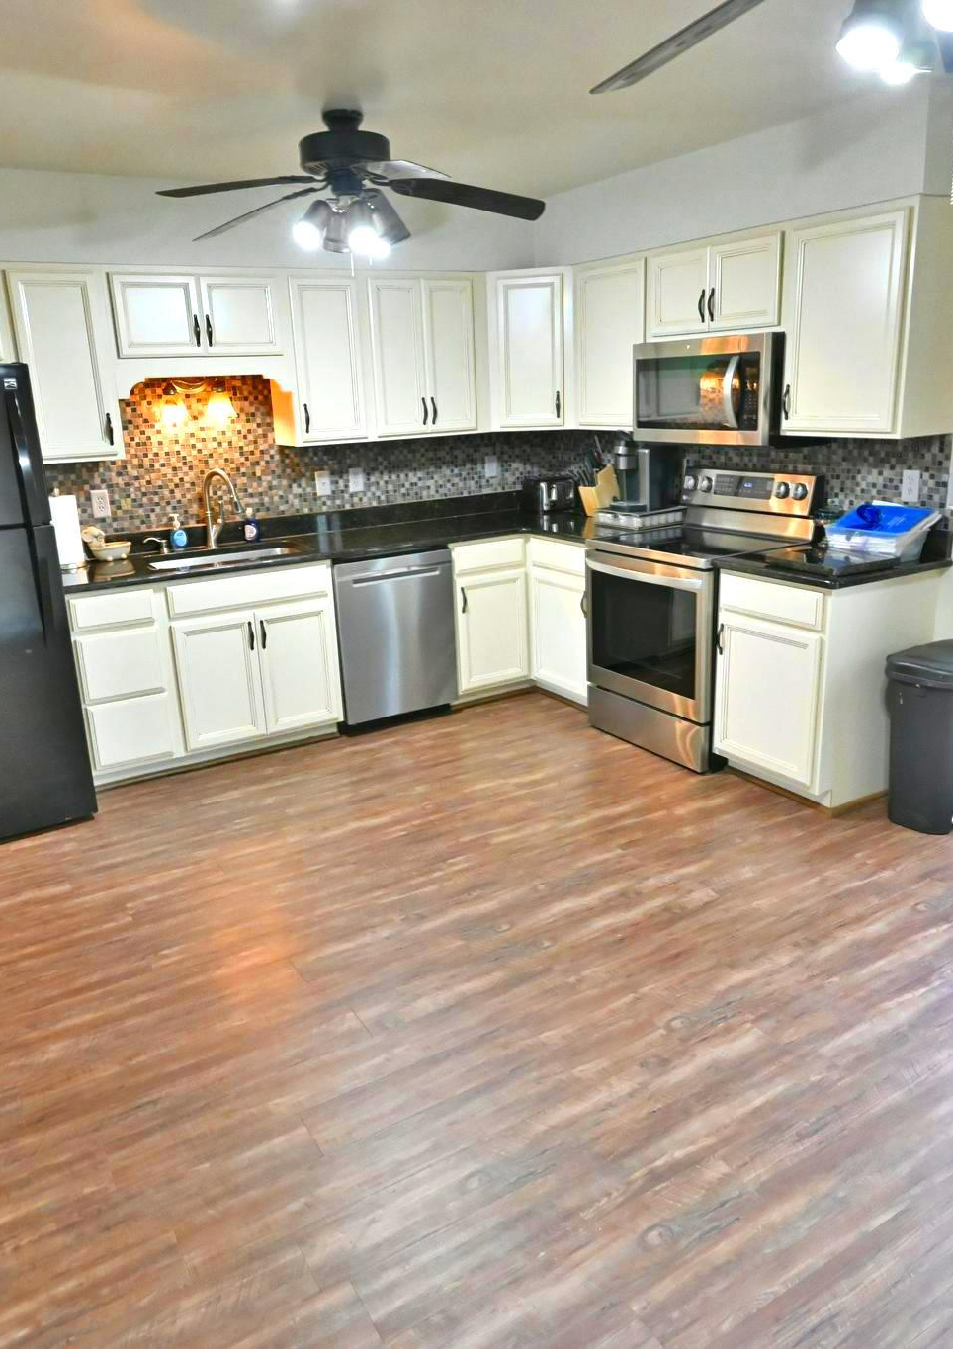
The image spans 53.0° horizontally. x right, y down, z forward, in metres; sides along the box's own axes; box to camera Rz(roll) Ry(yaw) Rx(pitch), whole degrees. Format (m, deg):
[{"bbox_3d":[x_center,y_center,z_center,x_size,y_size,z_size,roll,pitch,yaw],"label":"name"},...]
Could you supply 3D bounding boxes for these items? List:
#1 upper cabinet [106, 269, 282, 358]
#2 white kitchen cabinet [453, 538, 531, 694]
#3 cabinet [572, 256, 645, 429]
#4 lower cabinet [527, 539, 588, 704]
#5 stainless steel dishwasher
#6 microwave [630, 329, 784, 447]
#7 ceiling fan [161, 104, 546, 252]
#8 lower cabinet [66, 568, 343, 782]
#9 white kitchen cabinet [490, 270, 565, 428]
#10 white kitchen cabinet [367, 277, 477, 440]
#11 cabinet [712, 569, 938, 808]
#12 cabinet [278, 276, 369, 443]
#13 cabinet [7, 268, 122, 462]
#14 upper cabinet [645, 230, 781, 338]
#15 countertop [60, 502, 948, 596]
[{"bbox_3d":[-1.248,-1.576,4.206,0.788,0.375,0.323,-12,19,-29],"label":"upper cabinet"},{"bbox_3d":[-0.073,-0.312,5.084,0.457,0.870,0.630,-12,19,-29],"label":"white kitchen cabinet"},{"bbox_3d":[0.753,-1.568,4.576,0.333,0.766,0.544,-12,19,-29],"label":"cabinet"},{"bbox_3d":[0.679,-0.283,4.871,0.639,0.869,0.551,-12,19,-29],"label":"lower cabinet"},{"bbox_3d":[-0.524,-0.222,4.813,0.607,0.843,0.632,-12,19,-29],"label":"stainless steel dishwasher"},{"bbox_3d":[1.073,-1.204,4.056,0.395,0.412,0.767,-12,19,-29],"label":"microwave"},{"bbox_3d":[-0.410,-1.600,3.111,1.290,0.424,1.260,-12,19,-29],"label":"ceiling fan"},{"bbox_3d":[-1.276,-0.061,4.410,1.129,0.869,0.638,-12,19,-29],"label":"lower cabinet"},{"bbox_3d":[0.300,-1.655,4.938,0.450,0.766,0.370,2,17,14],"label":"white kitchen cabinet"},{"bbox_3d":[-0.316,-1.580,4.773,0.659,0.766,0.325,-12,19,-29],"label":"white kitchen cabinet"},{"bbox_3d":[1.362,0.016,3.773,0.639,0.869,0.539,-12,19,-29],"label":"cabinet"},{"bbox_3d":[-0.759,-1.486,4.516,0.383,0.766,0.325,-12,19,-29],"label":"cabinet"},{"bbox_3d":[-1.733,-1.285,3.984,0.362,0.766,0.323,-12,19,-29],"label":"cabinet"},{"bbox_3d":[1.073,-1.601,3.977,0.330,0.386,0.763,-12,19,-29],"label":"upper cabinet"},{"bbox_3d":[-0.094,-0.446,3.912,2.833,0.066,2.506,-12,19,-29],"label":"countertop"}]

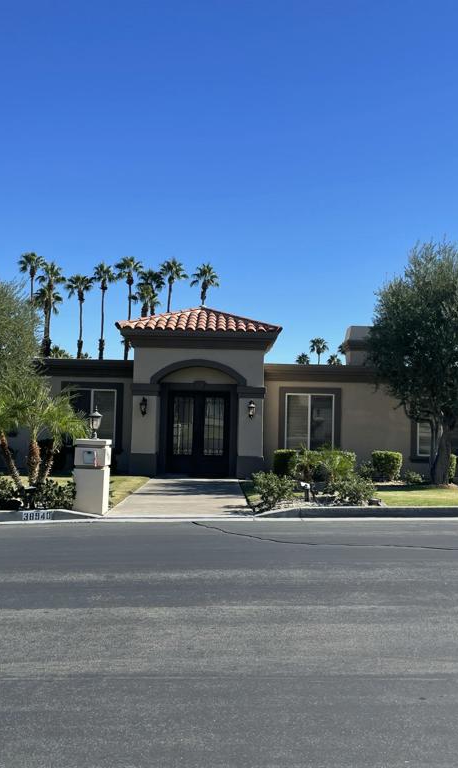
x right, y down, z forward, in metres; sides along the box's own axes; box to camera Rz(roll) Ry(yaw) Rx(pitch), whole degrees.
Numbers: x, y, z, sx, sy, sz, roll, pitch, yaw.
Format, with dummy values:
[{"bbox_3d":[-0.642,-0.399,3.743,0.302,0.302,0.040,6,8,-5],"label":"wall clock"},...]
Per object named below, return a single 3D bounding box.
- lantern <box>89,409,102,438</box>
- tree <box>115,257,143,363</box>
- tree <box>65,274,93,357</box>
[{"bbox_3d":[-2.279,0.668,13.180,0.215,0.560,0.215,1,-2,0],"label":"lantern"},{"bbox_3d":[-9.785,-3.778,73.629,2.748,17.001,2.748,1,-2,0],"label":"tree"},{"bbox_3d":[-16.685,-3.538,84.639,3.100,17.150,3.100,1,-2,0],"label":"tree"}]

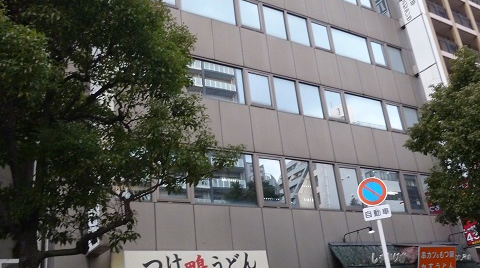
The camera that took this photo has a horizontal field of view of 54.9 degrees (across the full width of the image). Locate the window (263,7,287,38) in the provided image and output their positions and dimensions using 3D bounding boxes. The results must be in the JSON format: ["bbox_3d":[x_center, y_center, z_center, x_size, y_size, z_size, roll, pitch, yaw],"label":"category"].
[{"bbox_3d":[1.456,-4.571,19.103,1.164,1.447,0.100,8,-26,-31],"label":"window"}]

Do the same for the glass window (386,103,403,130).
[{"bbox_3d":[6.881,-0.715,20.504,0.787,1.214,0.120,8,-27,-31],"label":"glass window"}]

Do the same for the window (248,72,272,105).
[{"bbox_3d":[0.742,-1.637,17.199,0.980,1.311,0.100,8,-26,-31],"label":"window"}]

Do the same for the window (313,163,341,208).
[{"bbox_3d":[3.304,1.987,17.529,1.052,1.808,0.100,8,-26,-31],"label":"window"}]

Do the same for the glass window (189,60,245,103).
[{"bbox_3d":[-0.764,-1.802,15.937,2.168,1.453,0.120,8,-27,-31],"label":"glass window"}]

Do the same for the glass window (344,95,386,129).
[{"bbox_3d":[5.469,-0.930,20.049,2.312,1.487,0.100,8,-26,-31],"label":"glass window"}]

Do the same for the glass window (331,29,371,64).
[{"bbox_3d":[5.053,-3.958,20.947,2.236,1.471,0.120,8,-27,-31],"label":"glass window"}]

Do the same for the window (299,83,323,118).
[{"bbox_3d":[2.787,-1.282,18.095,1.028,1.431,0.120,8,-27,-31],"label":"window"}]

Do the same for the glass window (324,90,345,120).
[{"bbox_3d":[3.835,-1.157,18.679,0.876,1.214,0.120,8,-27,-31],"label":"glass window"}]

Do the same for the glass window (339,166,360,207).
[{"bbox_3d":[4.170,2.016,17.352,0.876,1.553,0.120,8,-27,-31],"label":"glass window"}]

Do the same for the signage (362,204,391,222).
[{"bbox_3d":[2.796,1.611,9.399,0.526,0.251,0.040,-15,-24,20],"label":"signage"}]

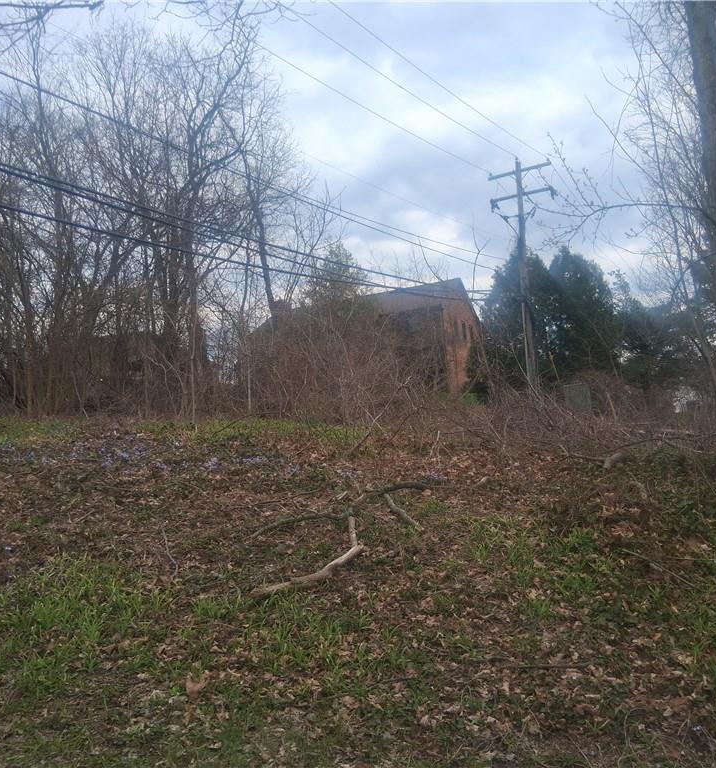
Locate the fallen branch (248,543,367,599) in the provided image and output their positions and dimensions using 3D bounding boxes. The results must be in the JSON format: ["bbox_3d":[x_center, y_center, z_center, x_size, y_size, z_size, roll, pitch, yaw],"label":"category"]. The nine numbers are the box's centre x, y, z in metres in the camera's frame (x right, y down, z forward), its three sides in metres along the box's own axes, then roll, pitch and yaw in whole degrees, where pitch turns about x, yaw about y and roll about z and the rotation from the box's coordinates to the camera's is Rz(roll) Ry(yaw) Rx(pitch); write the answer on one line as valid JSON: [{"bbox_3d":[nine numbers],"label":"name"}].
[{"bbox_3d":[-0.310,1.320,5.450,0.200,0.140,1.120,-3,-1,41],"label":"fallen branch"}]

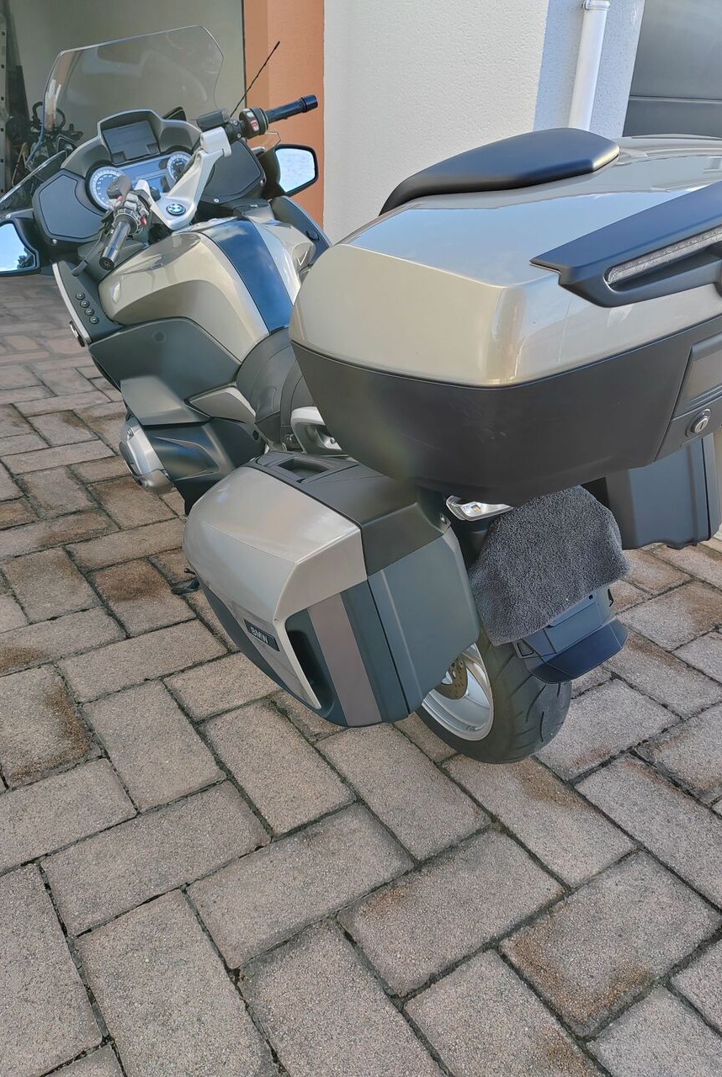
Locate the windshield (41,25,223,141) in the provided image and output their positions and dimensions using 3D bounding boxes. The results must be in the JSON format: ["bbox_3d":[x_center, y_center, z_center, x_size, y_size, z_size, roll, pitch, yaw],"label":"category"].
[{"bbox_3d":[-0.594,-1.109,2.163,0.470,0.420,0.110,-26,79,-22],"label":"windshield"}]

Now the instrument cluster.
[{"bbox_3d":[-0.602,-0.982,2.297,0.320,0.140,0.070,-26,12,-22],"label":"instrument cluster"}]

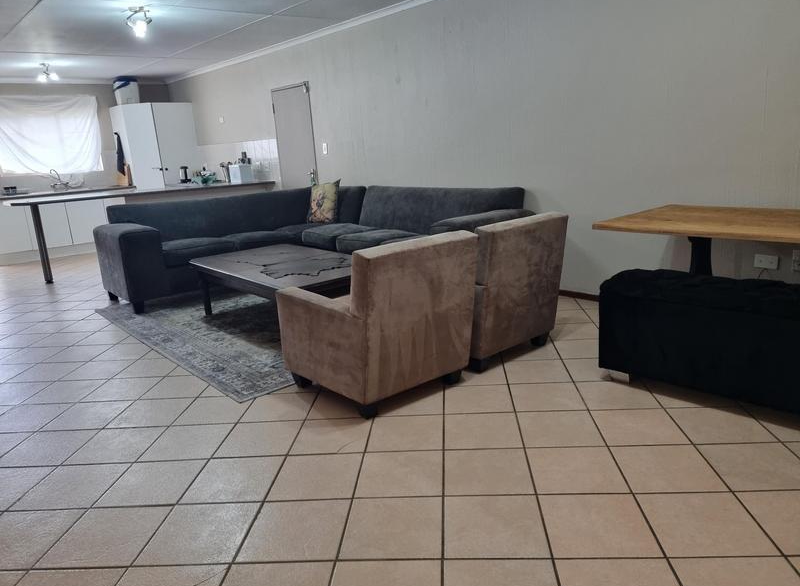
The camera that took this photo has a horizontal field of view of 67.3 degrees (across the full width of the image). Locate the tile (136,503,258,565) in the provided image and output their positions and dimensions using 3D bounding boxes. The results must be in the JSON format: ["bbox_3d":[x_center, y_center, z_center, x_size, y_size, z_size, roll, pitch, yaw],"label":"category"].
[{"bbox_3d":[-0.712,0.866,2.167,0.343,0.010,0.343,-3,14,5],"label":"tile"}]

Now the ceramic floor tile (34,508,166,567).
[{"bbox_3d":[-1.027,0.858,2.128,0.331,0.010,0.331,-3,14,5],"label":"ceramic floor tile"}]

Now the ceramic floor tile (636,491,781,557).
[{"bbox_3d":[1.015,0.772,2.015,0.343,0.010,0.343,-3,14,5],"label":"ceramic floor tile"}]

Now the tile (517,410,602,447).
[{"bbox_3d":[0.706,0.608,2.670,0.331,0.010,0.331,-3,14,5],"label":"tile"}]

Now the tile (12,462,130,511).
[{"bbox_3d":[-1.380,0.820,2.555,0.343,0.010,0.343,-3,14,5],"label":"tile"}]

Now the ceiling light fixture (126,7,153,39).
[{"bbox_3d":[-2.107,-2.176,4.873,0.220,0.250,0.220,-9,15,-19],"label":"ceiling light fixture"}]

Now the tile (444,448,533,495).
[{"bbox_3d":[0.350,0.722,2.419,0.343,0.010,0.343,-3,14,5],"label":"tile"}]

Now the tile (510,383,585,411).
[{"bbox_3d":[0.722,0.517,2.957,0.331,0.010,0.331,-3,14,5],"label":"tile"}]

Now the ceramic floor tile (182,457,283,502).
[{"bbox_3d":[-0.675,0.765,2.458,0.331,0.010,0.331,-3,14,5],"label":"ceramic floor tile"}]

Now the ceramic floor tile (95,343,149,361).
[{"bbox_3d":[-1.887,0.418,4.172,0.331,0.010,0.331,-3,14,5],"label":"ceramic floor tile"}]

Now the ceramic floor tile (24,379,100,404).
[{"bbox_3d":[-2.006,0.600,3.628,0.343,0.010,0.343,-3,14,5],"label":"ceramic floor tile"}]

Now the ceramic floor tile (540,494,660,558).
[{"bbox_3d":[0.658,0.777,2.011,0.331,0.010,0.331,-3,14,5],"label":"ceramic floor tile"}]

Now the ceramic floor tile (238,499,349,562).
[{"bbox_3d":[-0.366,0.846,2.141,0.343,0.010,0.343,-3,14,5],"label":"ceramic floor tile"}]

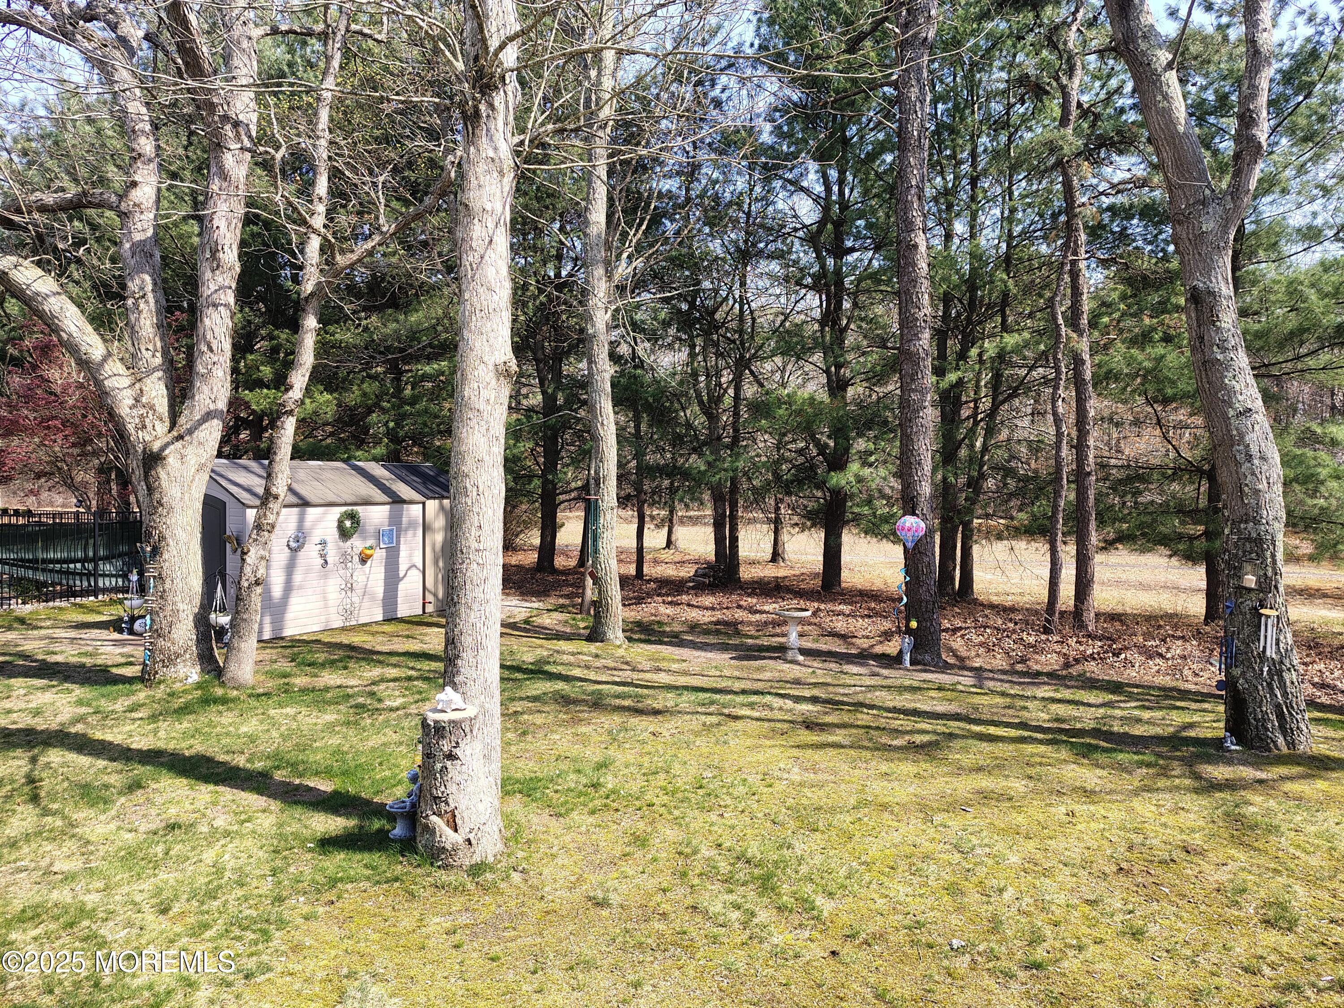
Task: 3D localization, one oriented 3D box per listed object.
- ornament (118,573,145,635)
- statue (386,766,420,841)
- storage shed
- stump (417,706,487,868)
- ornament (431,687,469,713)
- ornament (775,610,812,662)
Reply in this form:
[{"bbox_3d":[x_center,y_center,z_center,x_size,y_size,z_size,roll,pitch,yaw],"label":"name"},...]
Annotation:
[{"bbox_3d":[-7.520,1.381,12.988,0.420,0.861,0.380,-1,2,-30],"label":"ornament"},{"bbox_3d":[-1.653,1.845,5.783,0.250,0.410,0.240,0,2,-15],"label":"statue"},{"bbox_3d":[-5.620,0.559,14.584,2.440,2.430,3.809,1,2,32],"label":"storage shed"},{"bbox_3d":[-1.299,1.643,5.475,0.400,0.836,0.400,0,2,-13],"label":"stump"},{"bbox_3d":[-1.305,1.158,5.514,0.190,0.130,0.140,0,2,-14],"label":"ornament"},{"bbox_3d":[1.487,1.610,11.421,0.455,0.584,0.455,1,2,7],"label":"ornament"}]

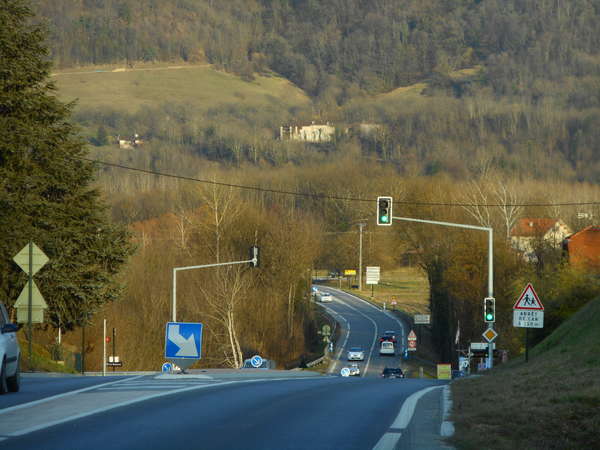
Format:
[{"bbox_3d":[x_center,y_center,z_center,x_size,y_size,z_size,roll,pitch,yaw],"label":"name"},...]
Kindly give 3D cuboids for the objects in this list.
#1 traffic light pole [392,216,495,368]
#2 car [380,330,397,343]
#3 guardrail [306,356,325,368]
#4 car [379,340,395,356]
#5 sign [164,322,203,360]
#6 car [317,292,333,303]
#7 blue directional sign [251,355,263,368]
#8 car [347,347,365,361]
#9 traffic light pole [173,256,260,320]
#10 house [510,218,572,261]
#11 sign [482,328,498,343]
[{"bbox_3d":[4.678,2.396,113.000,3.350,5.300,0.400,0,0,2],"label":"traffic light pole"},{"bbox_3d":[10.978,13.917,430.000,1.800,1.500,4.300,0,0,1],"label":"car"},{"bbox_3d":[1.625,14.063,352.000,0.350,0.800,28.000,0,0,3],"label":"guardrail"},{"bbox_3d":[10.308,14.594,407.000,1.720,1.720,4.200,0,0,2],"label":"car"},{"bbox_3d":[-2.340,2.344,70.000,0.720,0.720,0.100,3,0,-1],"label":"sign"},{"bbox_3d":[4.010,11.963,572.000,1.800,1.600,4.400,0,0,-14],"label":"car"},{"bbox_3d":[-1.716,5.442,138.000,0.470,0.470,0.070,0,0,0],"label":"blue directional sign"},{"bbox_3d":[6.107,14.003,376.000,1.760,1.480,4.200,0,0,2],"label":"car"},{"bbox_3d":[-3.851,4.125,158.000,3.950,5.900,0.400,0,0,2],"label":"traffic light pole"},{"bbox_3d":[48.069,2.886,690.000,8.700,8.300,10.200,0,0,-38],"label":"house"},{"bbox_3d":[6.179,3.586,112.500,0.490,0.490,0.060,0,0,2],"label":"sign"}]

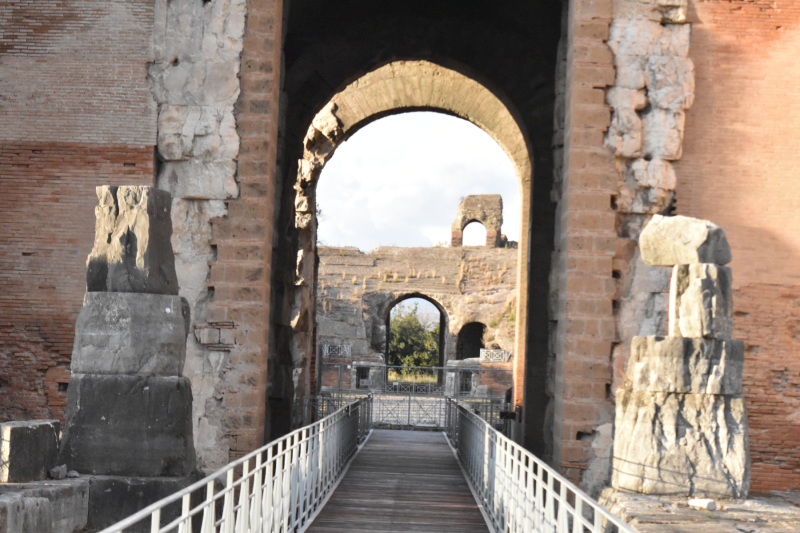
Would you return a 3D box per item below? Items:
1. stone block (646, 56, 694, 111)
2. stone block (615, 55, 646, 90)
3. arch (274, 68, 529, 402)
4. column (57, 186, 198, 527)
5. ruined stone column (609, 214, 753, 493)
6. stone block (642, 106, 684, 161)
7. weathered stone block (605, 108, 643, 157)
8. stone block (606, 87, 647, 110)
[{"bbox_3d":[3.998,-2.687,25.874,0.690,0.770,0.550,2,-3,1],"label":"stone block"},{"bbox_3d":[3.407,-2.852,25.825,0.460,0.520,0.450,2,-3,1],"label":"stone block"},{"bbox_3d":[0.108,-0.523,32.397,4.400,6.200,2.800,2,-3,1],"label":"arch"},{"bbox_3d":[-3.891,1.340,25.399,1.980,4.800,1.600,2,-3,1],"label":"column"},{"bbox_3d":[4.058,1.316,25.349,1.920,3.980,1.500,2,-3,1],"label":"ruined stone column"},{"bbox_3d":[3.880,-1.935,25.850,0.630,0.750,0.500,2,-3,1],"label":"stone block"},{"bbox_3d":[3.303,-1.964,25.850,0.540,0.690,0.500,2,-3,1],"label":"weathered stone block"},{"bbox_3d":[3.348,-2.468,25.825,0.570,0.340,0.450,2,-3,1],"label":"stone block"}]

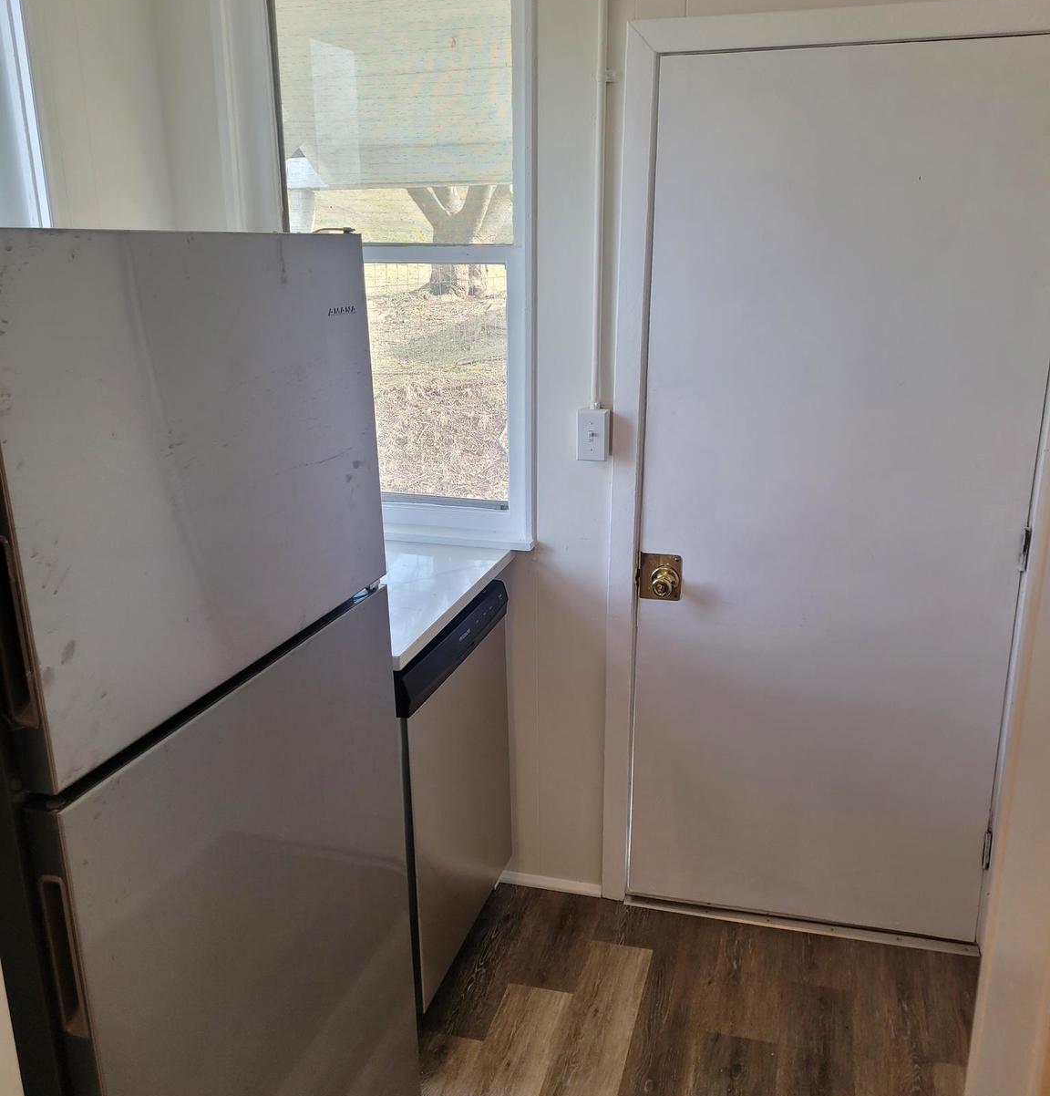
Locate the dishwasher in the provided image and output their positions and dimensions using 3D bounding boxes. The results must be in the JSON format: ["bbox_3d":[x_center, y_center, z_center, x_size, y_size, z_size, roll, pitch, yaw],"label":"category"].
[{"bbox_3d":[-0.411,0.521,2.272,0.610,0.830,0.610,4,16,15],"label":"dishwasher"}]

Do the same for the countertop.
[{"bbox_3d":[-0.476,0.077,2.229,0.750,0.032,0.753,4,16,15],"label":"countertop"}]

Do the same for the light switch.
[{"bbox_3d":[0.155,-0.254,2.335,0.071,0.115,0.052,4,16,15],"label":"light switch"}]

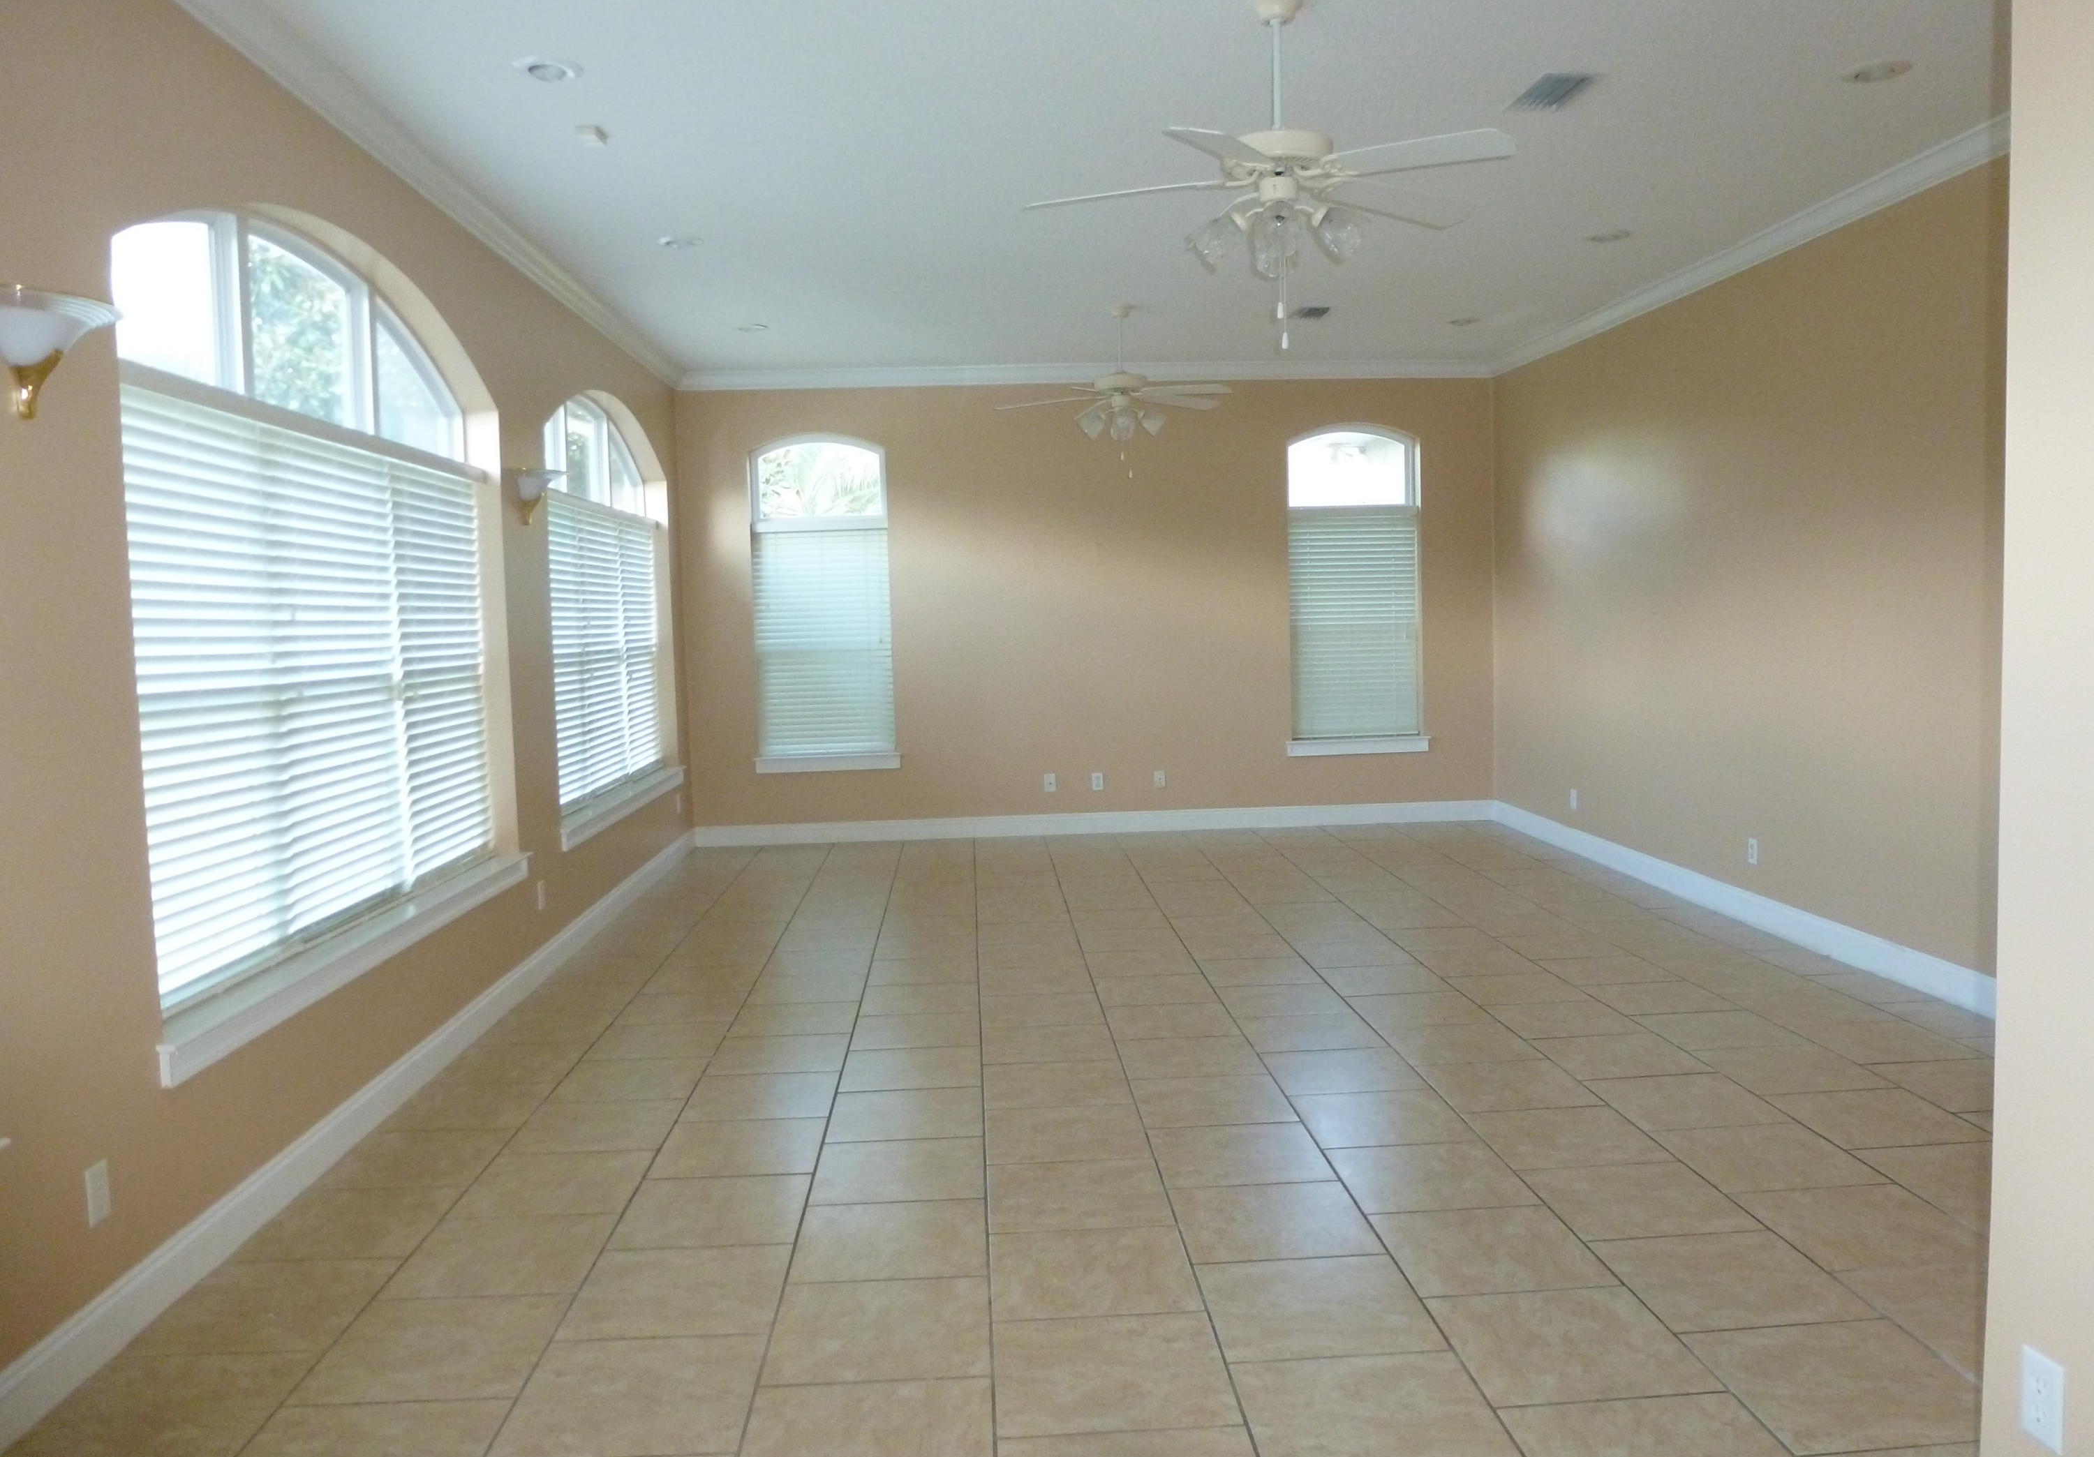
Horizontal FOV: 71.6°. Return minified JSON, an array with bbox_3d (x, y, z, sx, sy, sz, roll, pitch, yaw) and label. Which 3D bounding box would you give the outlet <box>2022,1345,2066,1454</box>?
[{"bbox_3d":[1.413,0.956,2.061,0.008,0.120,0.079,-2,5,-3],"label":"outlet"}]

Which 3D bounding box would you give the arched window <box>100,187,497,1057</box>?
[{"bbox_3d":[-2.122,-0.443,4.439,0.120,2.064,2.569,-2,5,-3],"label":"arched window"}]

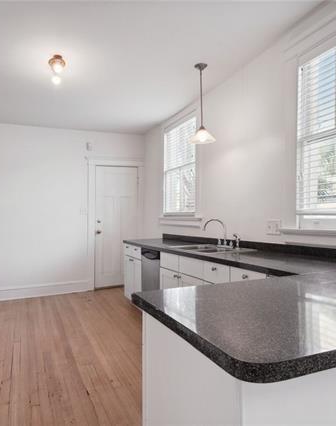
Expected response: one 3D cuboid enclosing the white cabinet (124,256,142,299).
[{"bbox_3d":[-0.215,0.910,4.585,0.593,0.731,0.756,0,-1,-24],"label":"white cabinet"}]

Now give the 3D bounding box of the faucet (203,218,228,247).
[{"bbox_3d":[0.485,0.215,3.228,0.267,0.301,0.227,0,-1,-24],"label":"faucet"}]

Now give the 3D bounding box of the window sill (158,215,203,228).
[{"bbox_3d":[0.145,0.138,4.481,0.099,0.131,1.235,0,-1,-24],"label":"window sill"}]

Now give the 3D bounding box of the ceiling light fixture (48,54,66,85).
[{"bbox_3d":[-1.029,-1.338,2.983,0.148,0.247,0.148,0,-1,-24],"label":"ceiling light fixture"}]

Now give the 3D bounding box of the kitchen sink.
[{"bbox_3d":[0.443,0.471,3.342,0.530,0.190,0.776,0,-1,-25],"label":"kitchen sink"}]

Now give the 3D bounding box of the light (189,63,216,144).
[{"bbox_3d":[0.339,-1.101,3.203,0.273,0.769,0.273,0,-1,0],"label":"light"}]

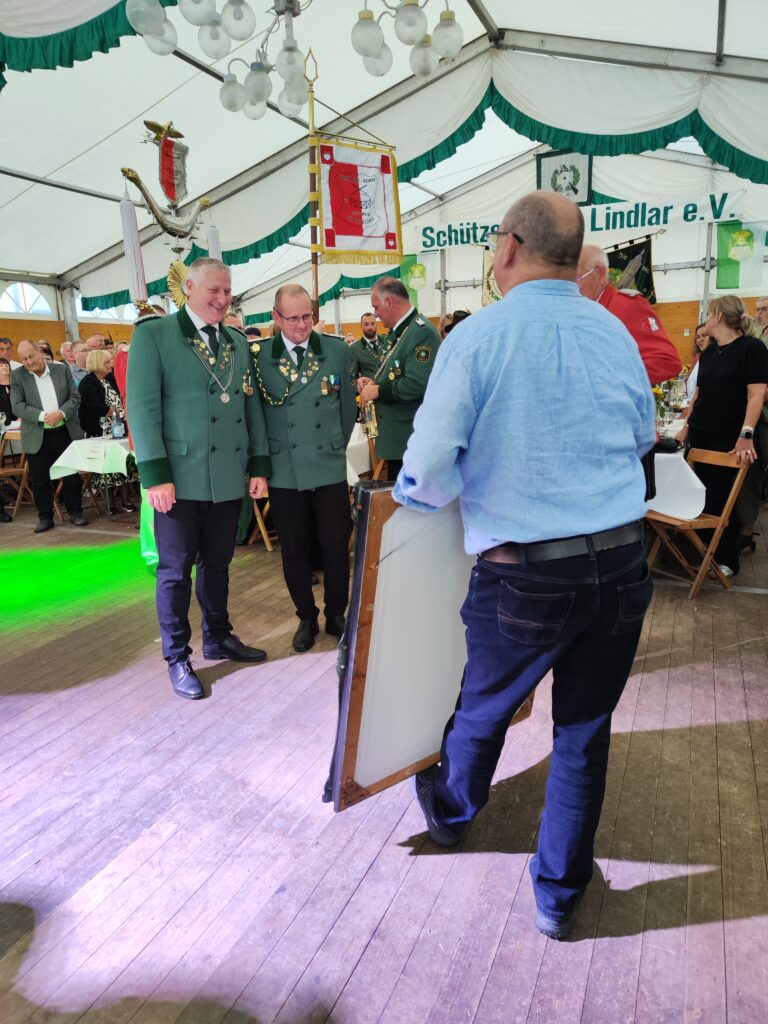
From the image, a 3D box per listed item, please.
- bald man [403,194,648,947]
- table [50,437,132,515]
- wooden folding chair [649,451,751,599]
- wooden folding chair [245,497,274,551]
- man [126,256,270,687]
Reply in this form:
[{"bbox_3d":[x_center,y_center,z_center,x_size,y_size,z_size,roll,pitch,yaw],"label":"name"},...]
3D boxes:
[{"bbox_3d":[0.353,0.133,1.923,0.720,1.800,0.620,-7,14,-19],"label":"bald man"},{"bbox_3d":[-2.245,-0.427,7.110,0.660,0.770,1.800,4,14,23],"label":"table"},{"bbox_3d":[1.836,0.053,4.290,0.460,0.800,0.450,-5,13,-14],"label":"wooden folding chair"},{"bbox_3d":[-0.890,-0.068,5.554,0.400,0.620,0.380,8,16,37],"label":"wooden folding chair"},{"bbox_3d":[-0.821,-0.154,3.227,0.620,1.870,0.440,-12,16,-37],"label":"man"}]

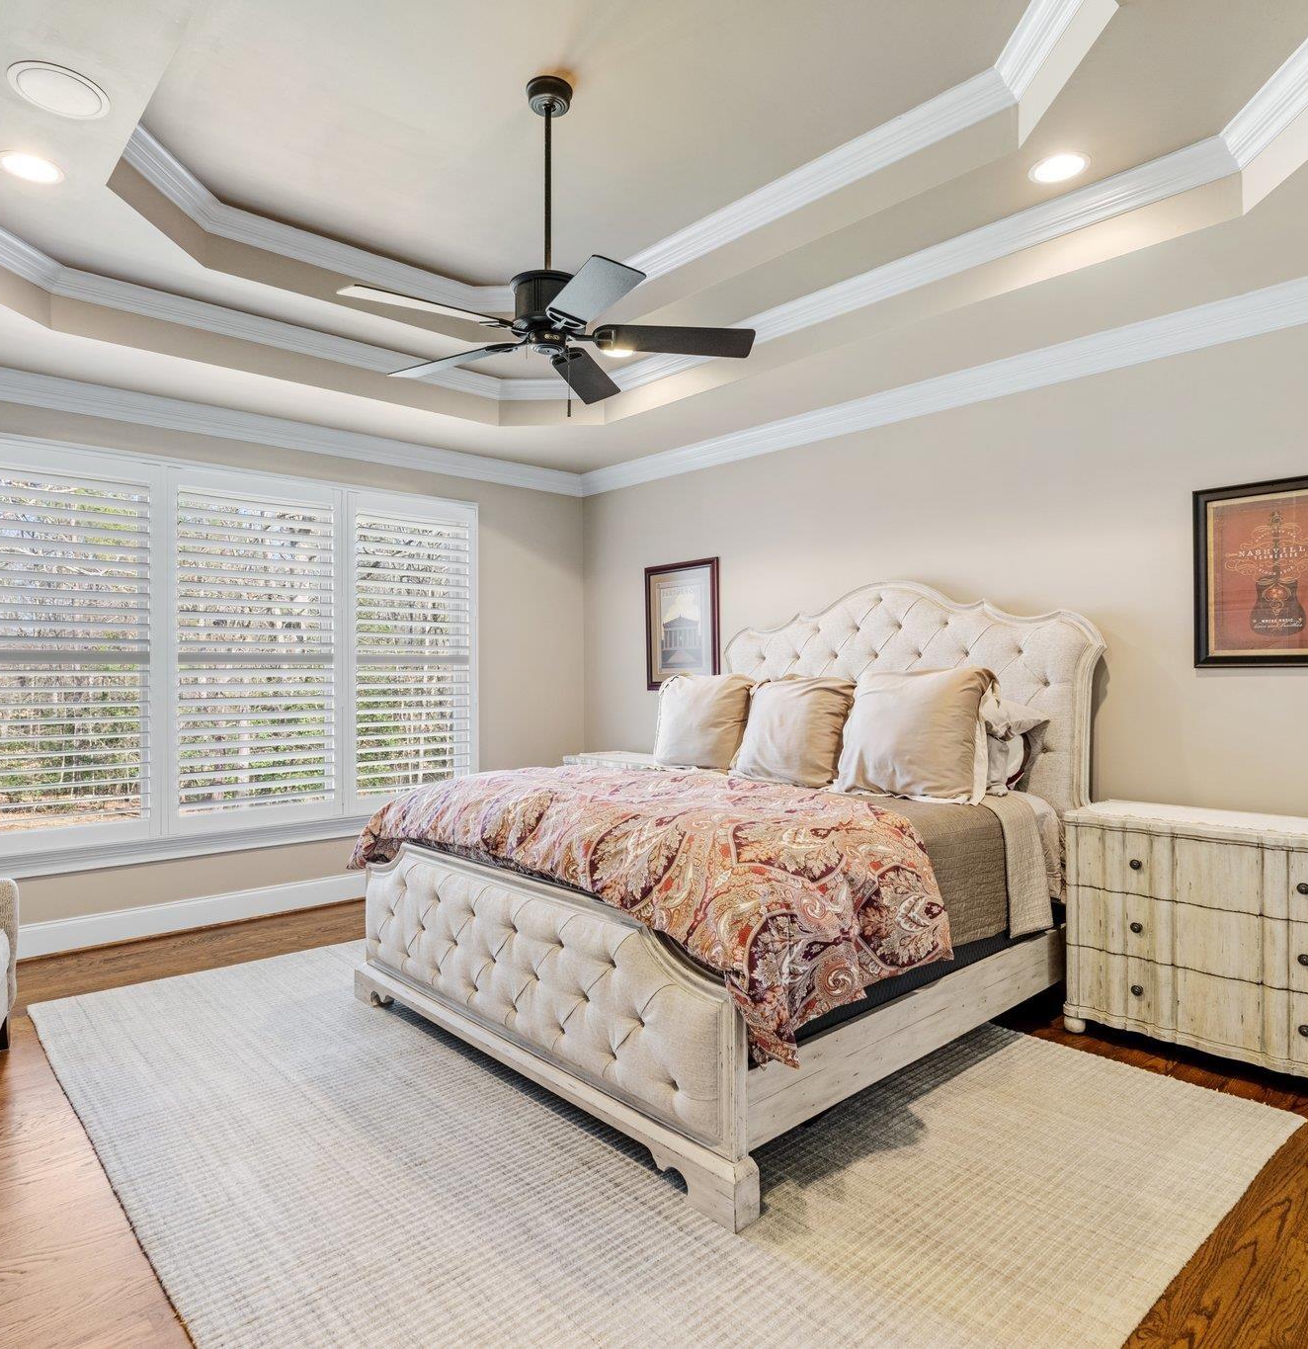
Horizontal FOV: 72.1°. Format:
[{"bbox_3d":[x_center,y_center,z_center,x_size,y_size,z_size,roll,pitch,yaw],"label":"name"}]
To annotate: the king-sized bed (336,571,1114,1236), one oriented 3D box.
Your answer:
[{"bbox_3d":[0.343,0.440,3.745,2.376,1.777,2.143,0,0,-43],"label":"king-sized bed"}]

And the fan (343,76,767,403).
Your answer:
[{"bbox_3d":[-0.347,-1.462,2.907,1.298,0.857,1.298,0,0,-43],"label":"fan"}]

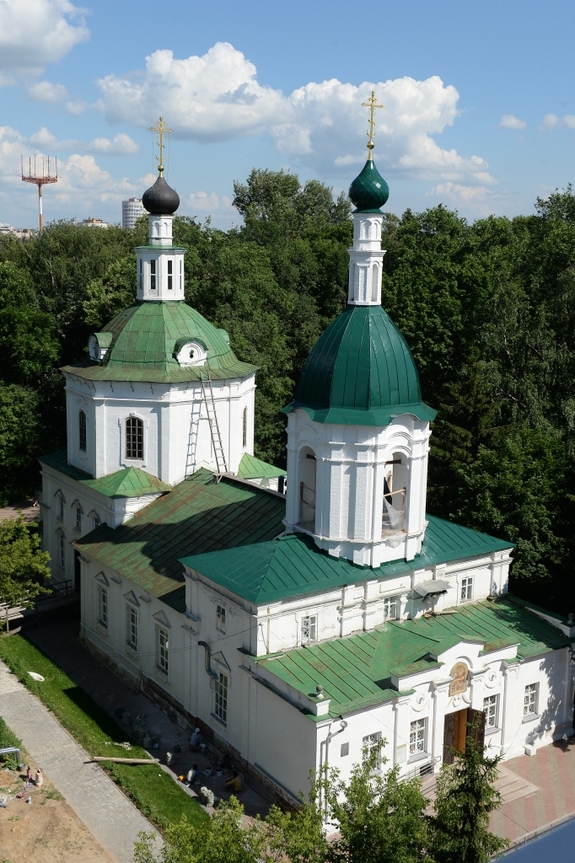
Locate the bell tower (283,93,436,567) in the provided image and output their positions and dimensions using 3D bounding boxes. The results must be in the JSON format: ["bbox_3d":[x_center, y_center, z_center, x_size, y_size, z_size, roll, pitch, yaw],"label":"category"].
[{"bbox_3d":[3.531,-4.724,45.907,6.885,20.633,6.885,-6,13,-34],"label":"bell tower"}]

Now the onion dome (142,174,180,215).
[{"bbox_3d":[-7.684,-14.346,61.173,2.295,2.317,2.295,1,10,0],"label":"onion dome"}]

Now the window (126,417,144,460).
[{"bbox_3d":[-8.858,0.396,58.614,1.105,2.566,0.320,3,11,11],"label":"window"}]

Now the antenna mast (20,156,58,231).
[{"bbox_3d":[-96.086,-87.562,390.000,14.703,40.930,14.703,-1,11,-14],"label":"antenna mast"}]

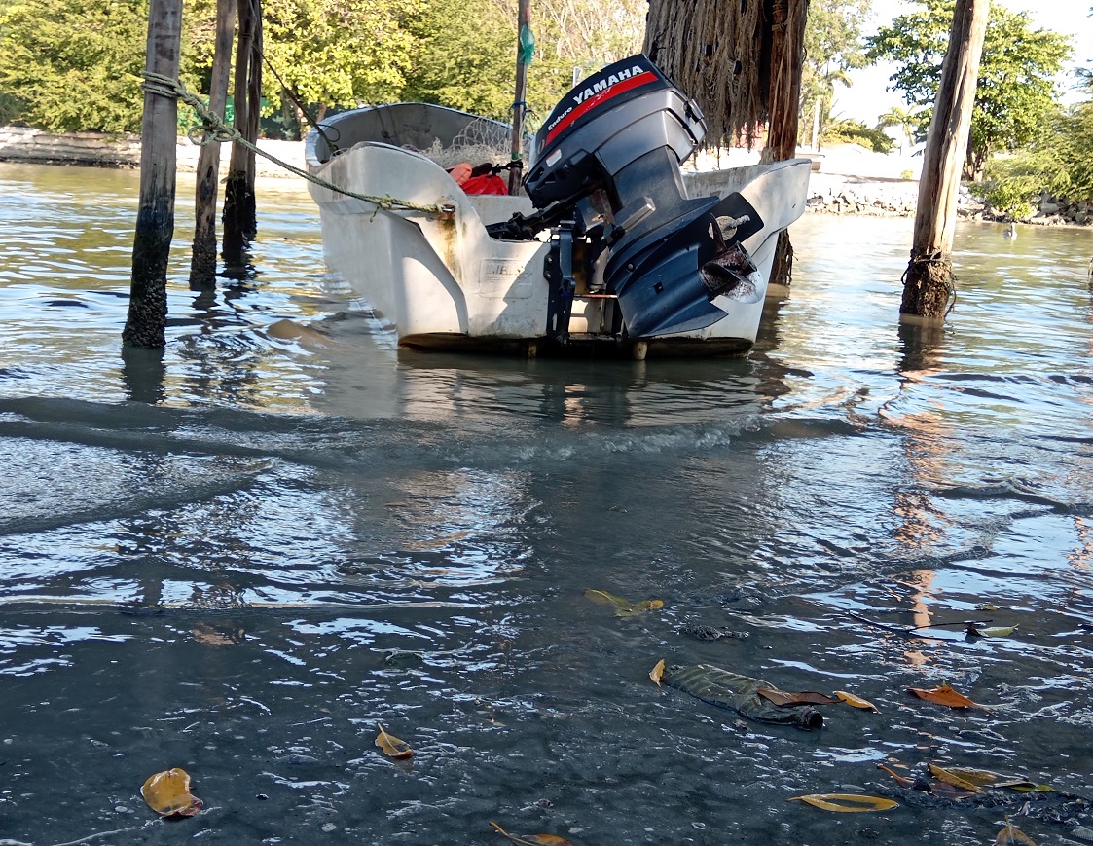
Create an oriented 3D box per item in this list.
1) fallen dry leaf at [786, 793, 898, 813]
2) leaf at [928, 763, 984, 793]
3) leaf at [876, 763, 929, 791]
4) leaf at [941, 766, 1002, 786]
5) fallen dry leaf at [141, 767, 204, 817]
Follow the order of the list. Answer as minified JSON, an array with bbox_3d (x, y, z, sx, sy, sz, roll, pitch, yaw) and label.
[{"bbox_3d":[0.294,0.377,1.550,0.109,0.013,0.034,3,10,-3],"label":"fallen dry leaf"},{"bbox_3d":[0.430,0.374,1.641,0.024,0.016,0.074,-4,12,-37],"label":"leaf"},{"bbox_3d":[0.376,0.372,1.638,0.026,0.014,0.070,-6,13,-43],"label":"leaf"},{"bbox_3d":[0.452,0.374,1.658,0.062,0.013,0.030,6,10,17],"label":"leaf"},{"bbox_3d":[-0.349,0.345,1.461,0.058,0.026,0.084,0,10,-18],"label":"fallen dry leaf"}]

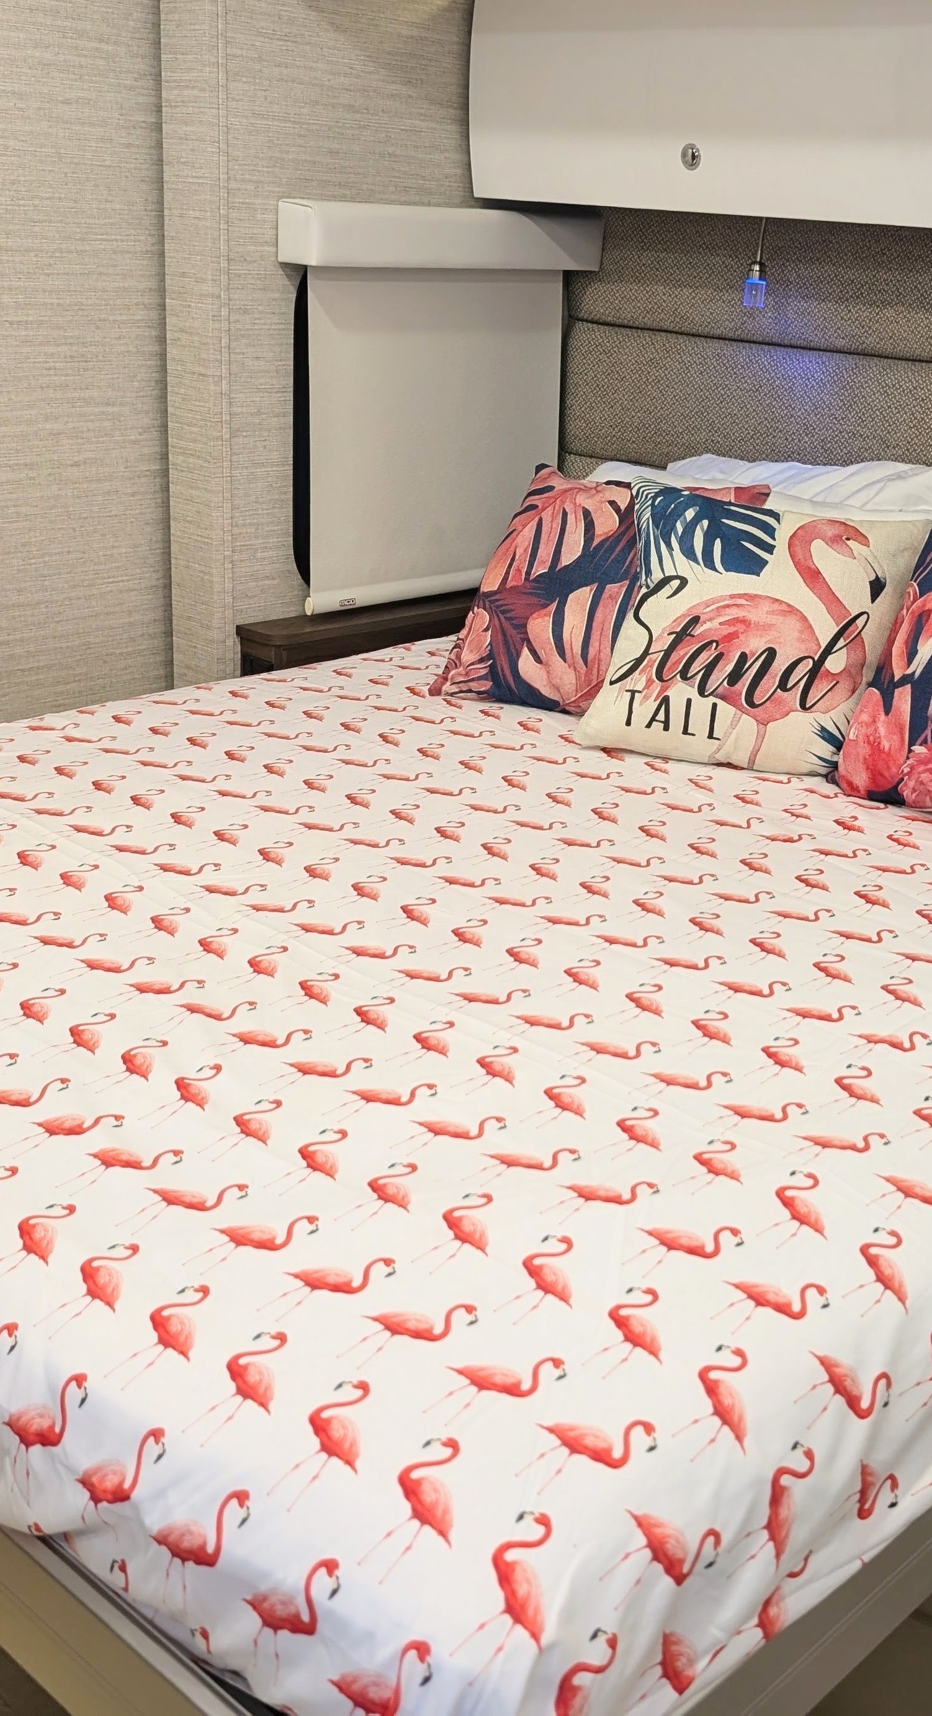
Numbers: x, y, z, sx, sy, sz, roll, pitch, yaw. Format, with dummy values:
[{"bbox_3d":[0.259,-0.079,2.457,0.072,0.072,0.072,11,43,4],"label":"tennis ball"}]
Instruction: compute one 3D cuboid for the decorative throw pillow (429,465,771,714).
[{"bbox_3d":[0.215,-0.415,2.500,0.420,0.420,0.130,15,-15,37],"label":"decorative throw pillow"}]

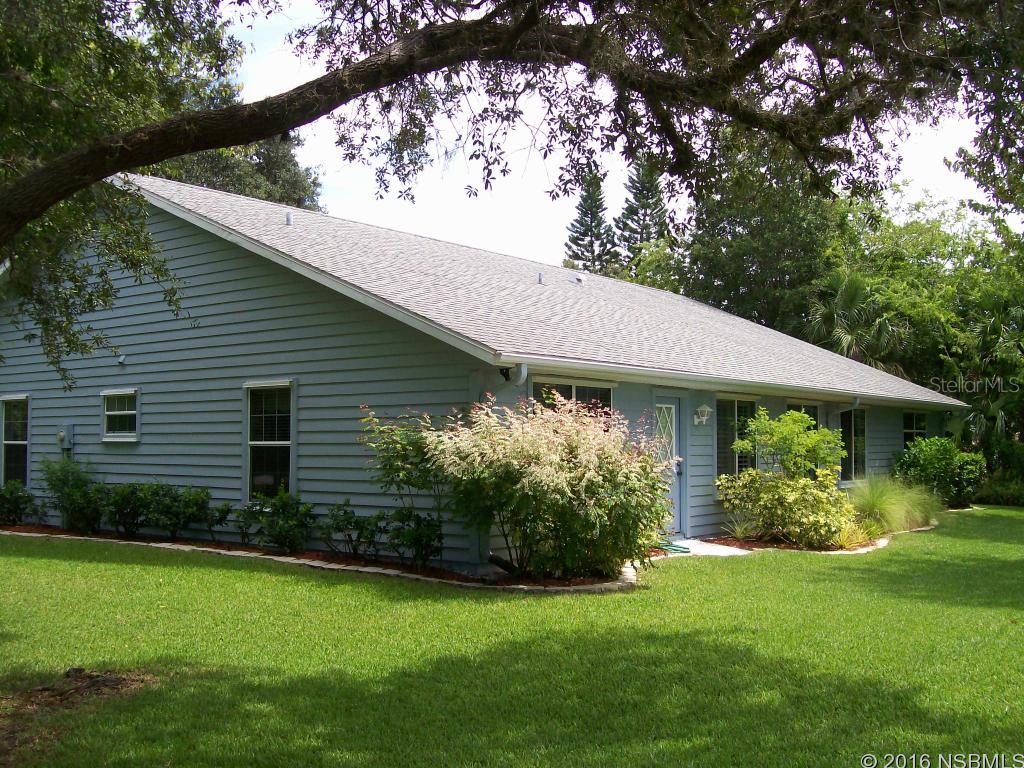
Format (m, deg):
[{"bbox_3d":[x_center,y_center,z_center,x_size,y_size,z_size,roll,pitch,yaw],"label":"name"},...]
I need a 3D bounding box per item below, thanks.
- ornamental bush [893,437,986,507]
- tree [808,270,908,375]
[{"bbox_3d":[9.900,2.050,24.700,1.850,1.650,2.200,-2,-4,38],"label":"ornamental bush"},{"bbox_3d":[10.600,-0.080,32.550,3.200,6.800,3.200,-2,-4,38],"label":"tree"}]

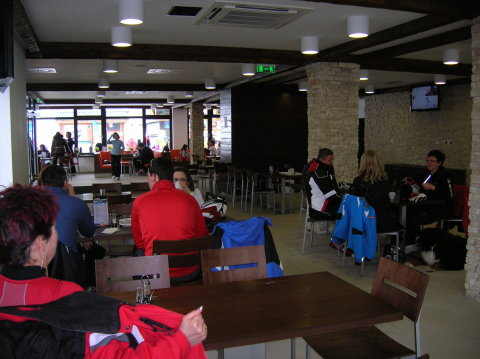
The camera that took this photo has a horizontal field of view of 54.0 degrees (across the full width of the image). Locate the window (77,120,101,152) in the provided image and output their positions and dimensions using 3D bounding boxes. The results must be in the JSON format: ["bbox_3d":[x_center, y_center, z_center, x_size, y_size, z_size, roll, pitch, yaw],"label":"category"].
[{"bbox_3d":[-6.218,-1.762,19.467,1.080,1.370,0.100,-2,6,-18],"label":"window"}]

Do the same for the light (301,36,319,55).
[{"bbox_3d":[0.873,-1.659,5.834,0.214,0.175,0.214,-1,6,0],"label":"light"}]

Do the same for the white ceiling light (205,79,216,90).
[{"bbox_3d":[-0.660,-2.161,10.659,0.225,0.205,0.225,-2,6,-18],"label":"white ceiling light"}]

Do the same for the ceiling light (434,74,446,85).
[{"bbox_3d":[4.092,-2.050,9.616,0.225,0.205,0.225,-2,6,-18],"label":"ceiling light"}]

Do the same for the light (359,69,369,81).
[{"bbox_3d":[2.495,-2.120,9.486,0.235,0.190,0.235,-2,6,-18],"label":"light"}]

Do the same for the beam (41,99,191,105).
[{"bbox_3d":[-4.224,-2.725,16.469,5.009,0.160,0.280,-3,6,-18],"label":"beam"}]

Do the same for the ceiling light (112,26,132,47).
[{"bbox_3d":[-1.325,-1.603,5.282,0.225,0.205,0.225,-2,6,-18],"label":"ceiling light"}]

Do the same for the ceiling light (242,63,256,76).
[{"bbox_3d":[0.162,-1.927,8.199,0.231,0.222,0.231,-1,6,0],"label":"ceiling light"}]

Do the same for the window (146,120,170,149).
[{"bbox_3d":[-3.564,-1.917,20.510,1.064,1.497,0.118,-3,6,-18],"label":"window"}]

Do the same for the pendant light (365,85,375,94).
[{"bbox_3d":[3.469,-2.414,12.578,0.235,0.190,0.235,-2,6,-18],"label":"pendant light"}]

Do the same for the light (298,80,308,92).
[{"bbox_3d":[1.516,-2.250,11.414,0.225,0.205,0.225,-2,6,-18],"label":"light"}]

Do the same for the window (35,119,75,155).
[{"bbox_3d":[-7.455,-1.734,19.069,1.520,1.470,0.100,-2,6,-18],"label":"window"}]

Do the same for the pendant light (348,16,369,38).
[{"bbox_3d":[1.212,-1.554,4.799,0.214,0.175,0.214,-1,6,0],"label":"pendant light"}]

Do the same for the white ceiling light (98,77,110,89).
[{"bbox_3d":[-2.882,-2.055,10.018,0.225,0.205,0.225,-2,6,-18],"label":"white ceiling light"}]

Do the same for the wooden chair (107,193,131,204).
[{"bbox_3d":[-1.589,0.612,5.878,0.440,0.840,0.500,-2,6,-18],"label":"wooden chair"}]

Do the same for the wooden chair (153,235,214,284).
[{"bbox_3d":[-0.477,0.823,3.667,0.430,0.840,0.520,-3,6,-18],"label":"wooden chair"}]

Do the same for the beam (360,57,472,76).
[{"bbox_3d":[3.009,-1.919,7.985,2.550,0.175,0.320,-2,6,-18],"label":"beam"}]

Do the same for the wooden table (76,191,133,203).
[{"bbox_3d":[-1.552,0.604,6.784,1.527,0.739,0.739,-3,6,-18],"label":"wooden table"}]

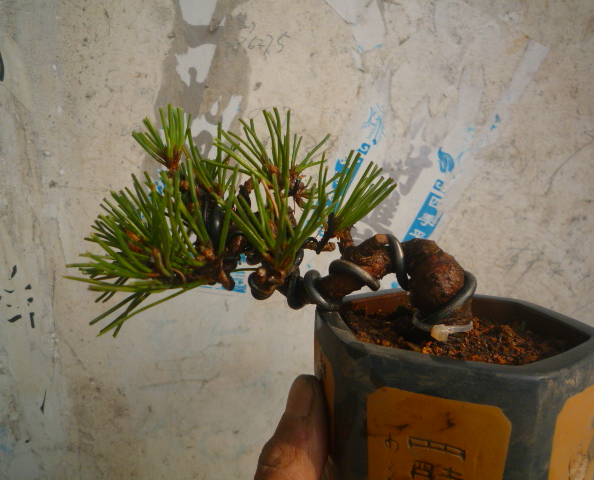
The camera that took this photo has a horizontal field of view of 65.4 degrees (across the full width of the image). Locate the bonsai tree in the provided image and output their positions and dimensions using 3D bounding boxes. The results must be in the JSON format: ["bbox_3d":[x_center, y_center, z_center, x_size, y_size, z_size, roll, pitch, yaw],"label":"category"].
[{"bbox_3d":[-0.011,-0.007,0.202,0.172,0.100,0.092,1,7,0],"label":"bonsai tree"}]

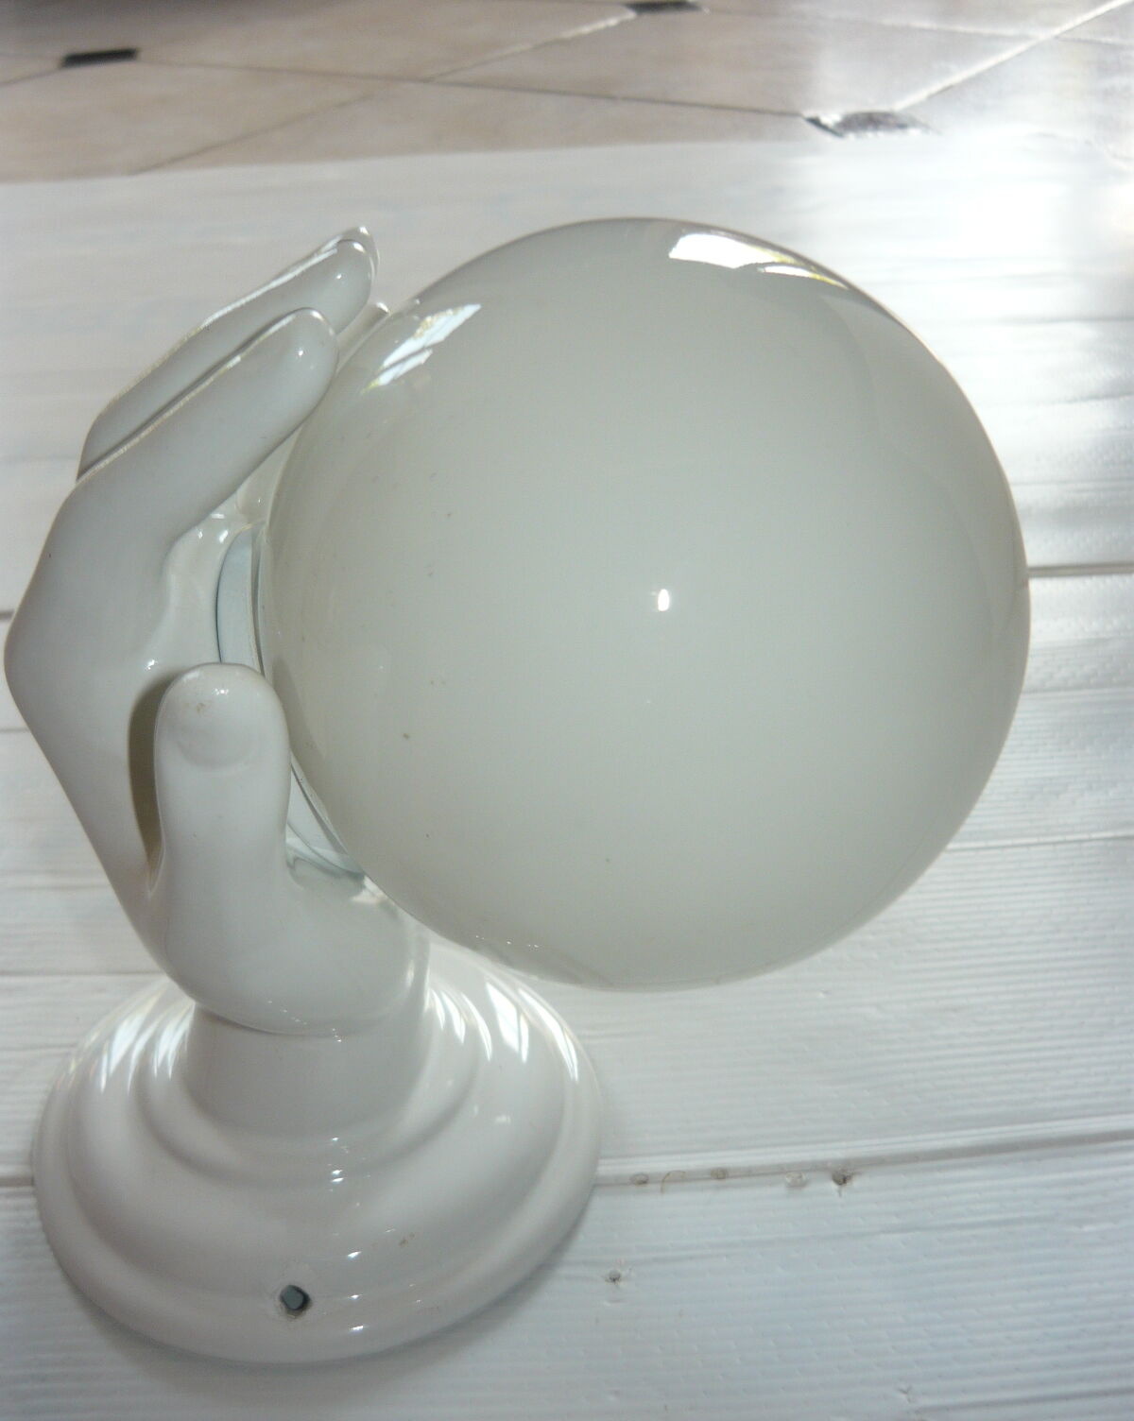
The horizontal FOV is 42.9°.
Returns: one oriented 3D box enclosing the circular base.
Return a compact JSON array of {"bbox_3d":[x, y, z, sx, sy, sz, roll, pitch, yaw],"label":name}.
[{"bbox_3d":[-0.061,0.078,0.358,0.144,0.065,0.144,1,31,-1],"label":"circular base"}]

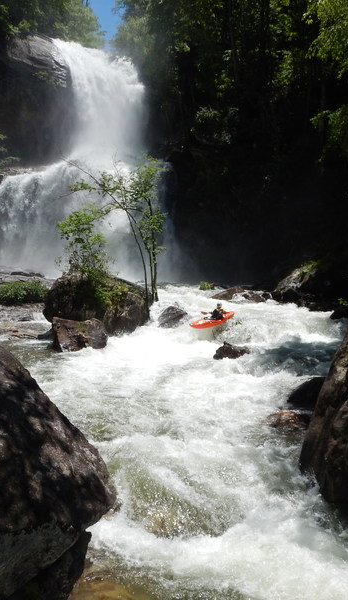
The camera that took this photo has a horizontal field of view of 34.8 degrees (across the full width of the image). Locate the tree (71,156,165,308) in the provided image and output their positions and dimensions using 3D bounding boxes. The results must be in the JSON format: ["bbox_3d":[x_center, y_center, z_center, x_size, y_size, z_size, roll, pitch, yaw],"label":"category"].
[{"bbox_3d":[-2.651,-3.320,26.500,4.500,7.000,3.700,0,3,0],"label":"tree"}]

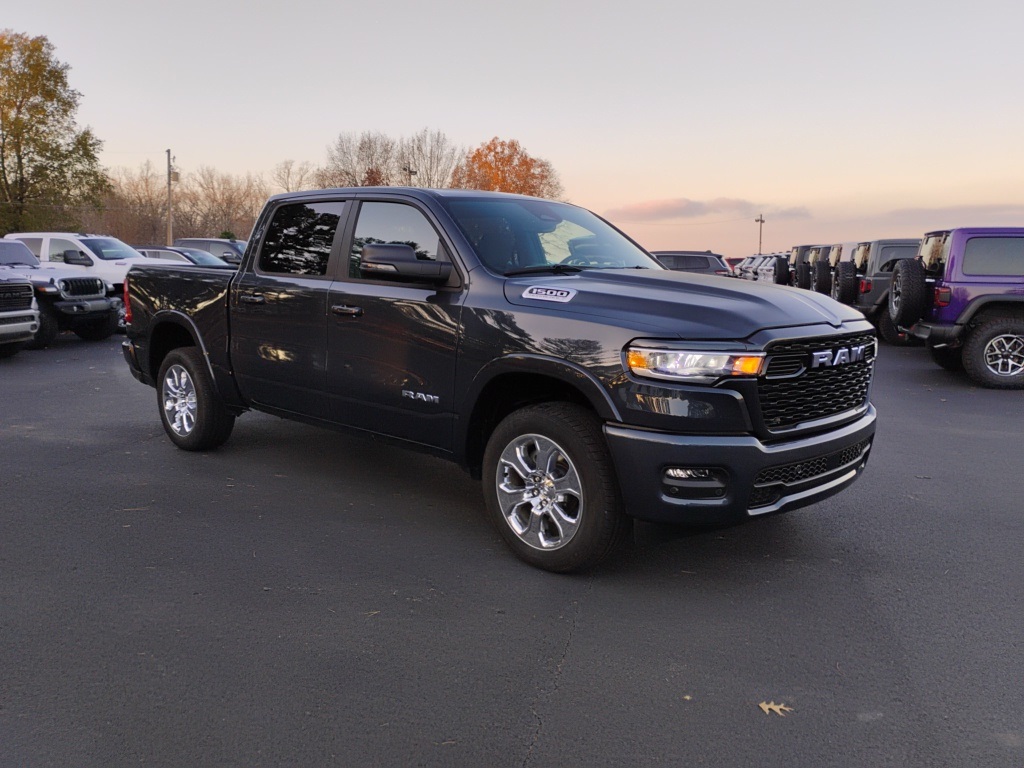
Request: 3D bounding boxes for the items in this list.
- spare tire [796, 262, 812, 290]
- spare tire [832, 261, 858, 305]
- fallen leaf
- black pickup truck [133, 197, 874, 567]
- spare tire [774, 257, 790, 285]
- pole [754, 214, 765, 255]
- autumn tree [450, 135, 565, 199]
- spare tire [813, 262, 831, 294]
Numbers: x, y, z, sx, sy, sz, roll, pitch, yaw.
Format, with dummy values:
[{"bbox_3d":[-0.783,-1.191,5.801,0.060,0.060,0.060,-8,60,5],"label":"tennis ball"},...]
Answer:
[{"bbox_3d":[6.811,-2.412,19.300,0.270,0.810,0.810,1,8,9],"label":"spare tire"},{"bbox_3d":[5.919,-1.757,14.700,0.280,0.820,0.820,1,8,9],"label":"spare tire"},{"bbox_3d":[0.867,1.058,2.712,0.111,0.015,0.087,2,9,14],"label":"fallen leaf"},{"bbox_3d":[-0.603,-0.377,5.763,5.920,1.970,2.120,8,11,43],"label":"black pickup truck"},{"bbox_3d":[7.119,-2.908,21.800,0.280,0.820,0.820,1,8,9],"label":"spare tire"},{"bbox_3d":[33.706,-18.952,112.578,1.350,8.020,0.400,3,9,17],"label":"pole"},{"bbox_3d":[-0.457,-14.504,68.847,9.400,11.750,9.000,0,8,0],"label":"autumn tree"},{"bbox_3d":[6.427,-2.139,17.200,0.280,0.820,0.820,1,8,9],"label":"spare tire"}]

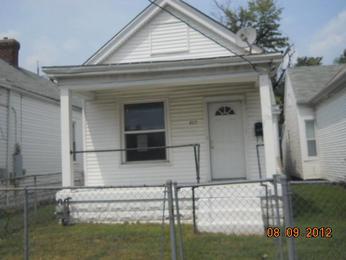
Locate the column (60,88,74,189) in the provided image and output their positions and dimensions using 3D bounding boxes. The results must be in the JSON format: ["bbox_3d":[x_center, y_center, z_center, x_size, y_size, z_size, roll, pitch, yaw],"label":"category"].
[{"bbox_3d":[-2.554,0.240,8.980,0.200,2.420,0.200,-4,-5,9],"label":"column"}]

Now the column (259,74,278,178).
[{"bbox_3d":[2.106,-0.037,8.248,0.200,2.400,0.200,-4,-5,9],"label":"column"}]

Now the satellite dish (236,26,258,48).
[{"bbox_3d":[1.715,-2.149,8.600,0.510,0.510,0.300,-7,-6,39],"label":"satellite dish"}]

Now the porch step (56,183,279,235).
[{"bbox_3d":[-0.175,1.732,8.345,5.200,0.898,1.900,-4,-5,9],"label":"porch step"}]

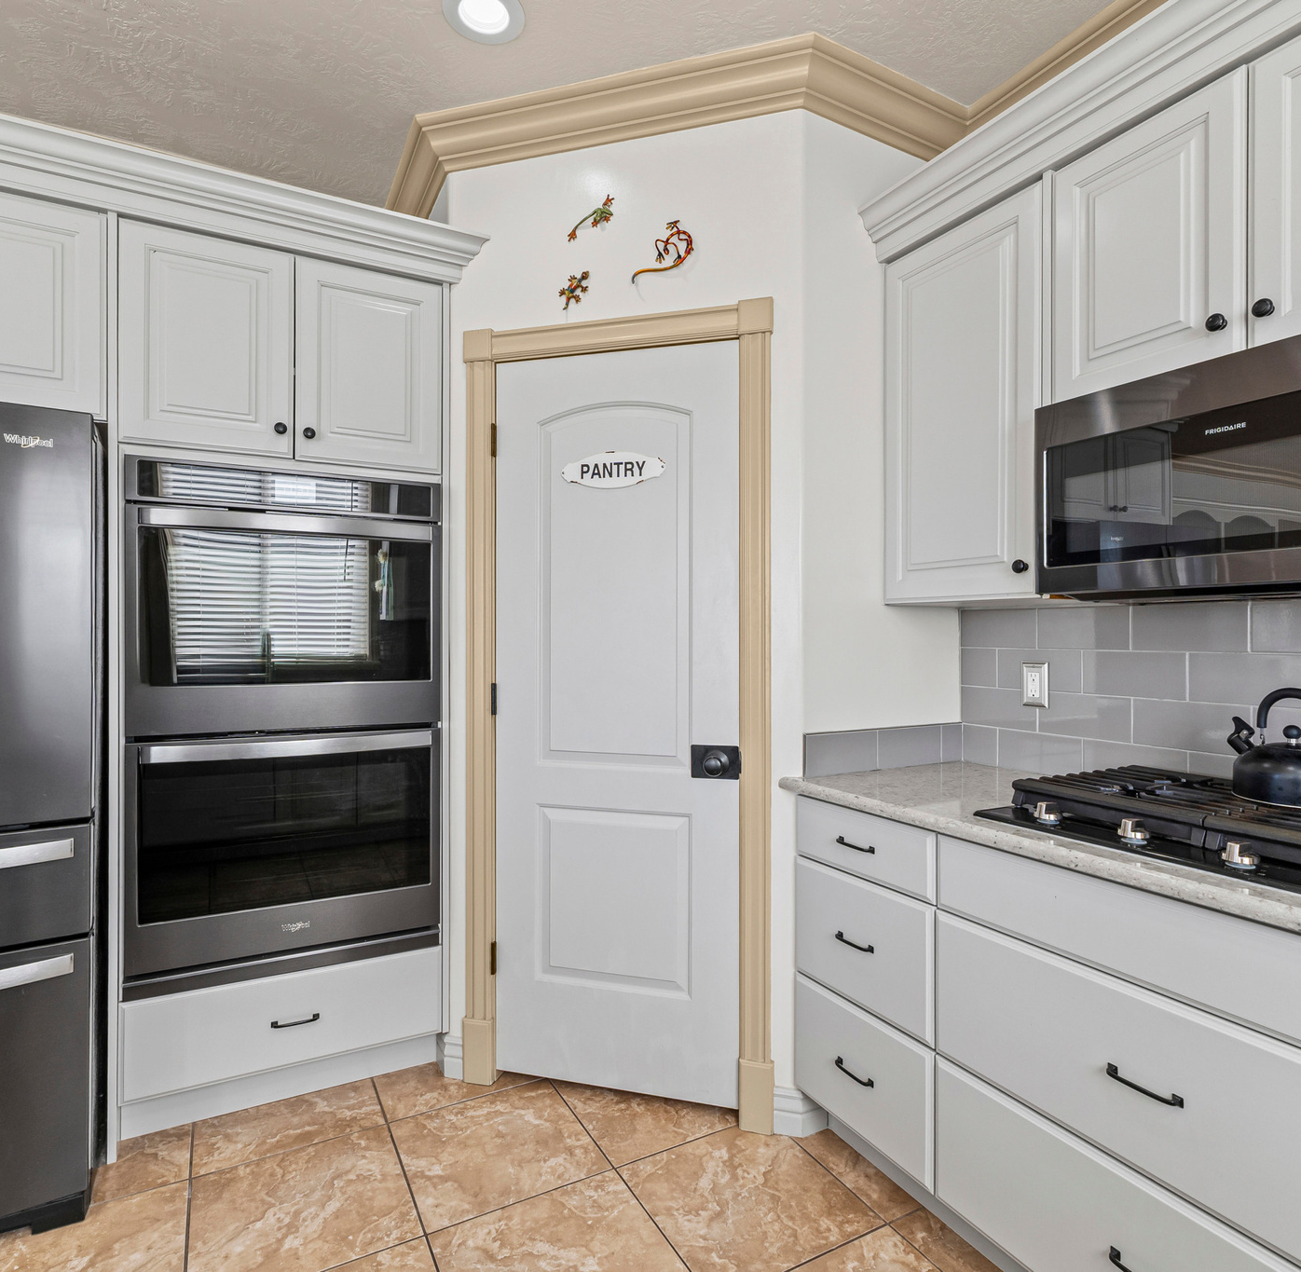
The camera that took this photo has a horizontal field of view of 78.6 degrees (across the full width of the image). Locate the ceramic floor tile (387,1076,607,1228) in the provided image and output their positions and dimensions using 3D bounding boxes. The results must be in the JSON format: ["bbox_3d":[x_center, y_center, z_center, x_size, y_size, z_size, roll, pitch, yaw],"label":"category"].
[{"bbox_3d":[-0.389,1.285,1.997,0.442,0.012,0.442,0,0,-28],"label":"ceramic floor tile"}]

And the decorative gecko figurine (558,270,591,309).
[{"bbox_3d":[-0.204,-0.950,2.197,0.090,0.106,0.025,0,0,17],"label":"decorative gecko figurine"}]

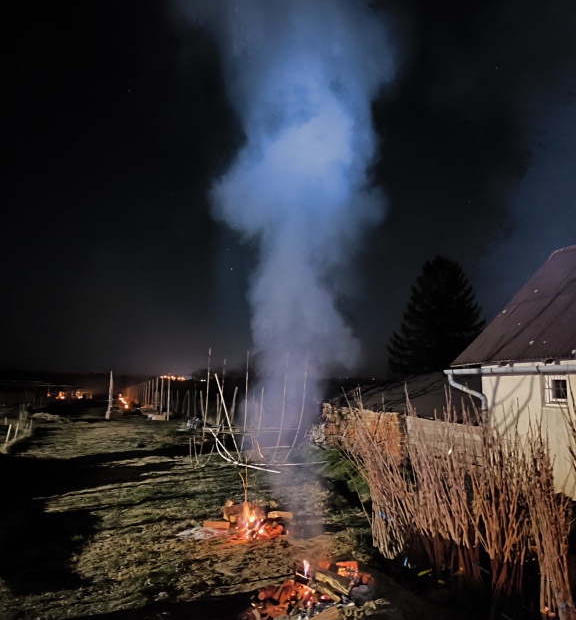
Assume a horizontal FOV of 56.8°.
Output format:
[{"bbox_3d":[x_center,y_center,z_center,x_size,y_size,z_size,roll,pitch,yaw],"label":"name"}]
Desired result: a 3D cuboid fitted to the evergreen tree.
[{"bbox_3d":[8.479,1.402,29.448,5.800,8.900,5.800,0,-7,0],"label":"evergreen tree"}]

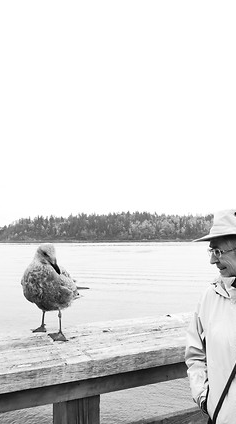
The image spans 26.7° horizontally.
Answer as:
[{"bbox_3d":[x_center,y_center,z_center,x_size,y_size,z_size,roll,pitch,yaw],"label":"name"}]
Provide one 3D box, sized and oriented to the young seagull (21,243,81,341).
[{"bbox_3d":[-0.268,0.341,2.220,0.190,0.410,0.420,-2,-3,27],"label":"young seagull"}]

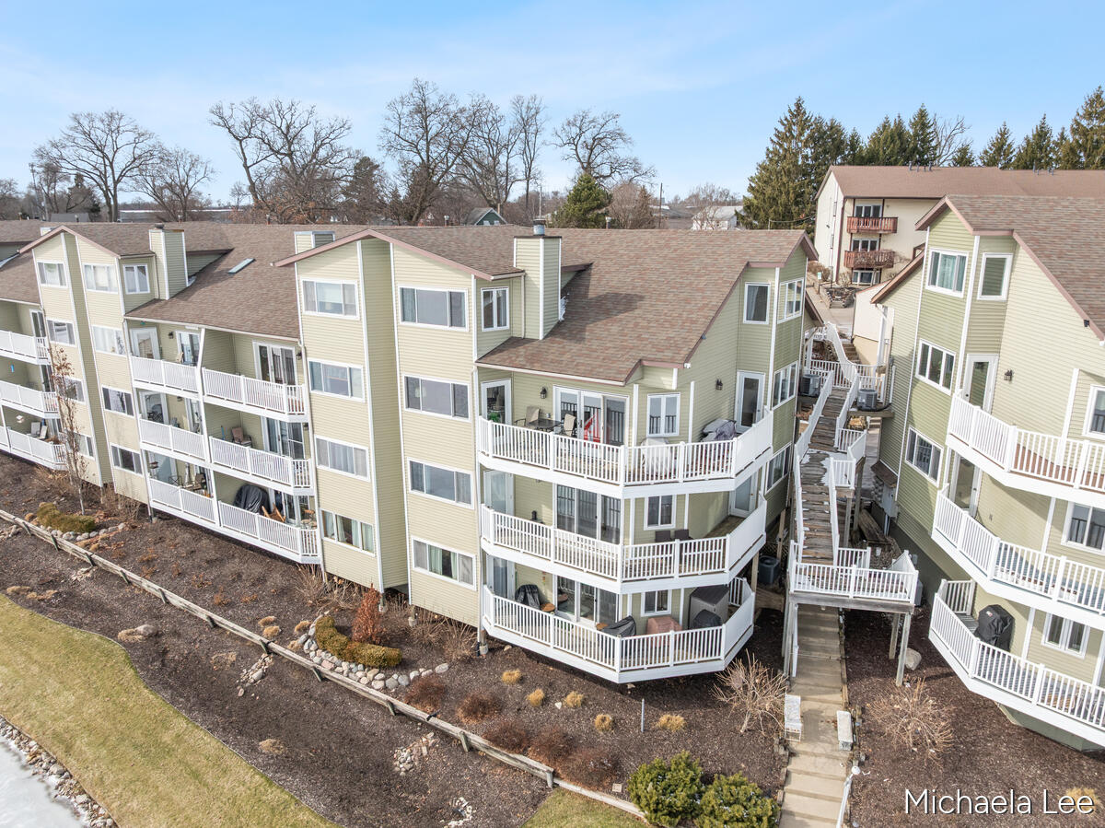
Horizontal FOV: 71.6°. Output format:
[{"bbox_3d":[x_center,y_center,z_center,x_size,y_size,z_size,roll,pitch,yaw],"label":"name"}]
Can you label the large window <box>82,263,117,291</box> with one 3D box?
[{"bbox_3d":[-19.915,-5.969,33.751,2.776,1.215,0.150,10,18,33],"label":"large window"}]

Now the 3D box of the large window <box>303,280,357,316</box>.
[{"bbox_3d":[-7.453,-3.870,25.639,2.698,1.172,0.150,10,18,33],"label":"large window"}]

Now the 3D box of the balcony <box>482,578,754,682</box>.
[{"bbox_3d":[2.254,6.438,24.040,8.514,1.405,4.429,-3,15,-11],"label":"balcony"}]

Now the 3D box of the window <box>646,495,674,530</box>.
[{"bbox_3d":[3.166,2.791,22.382,0.990,1.230,0.150,-3,15,-11],"label":"window"}]

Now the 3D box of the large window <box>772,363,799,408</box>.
[{"bbox_3d":[7.731,-0.955,25.404,0.150,1.200,2.384,10,18,33],"label":"large window"}]

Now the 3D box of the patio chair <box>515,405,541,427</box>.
[{"bbox_3d":[-0.815,0.488,23.826,0.620,1.170,0.700,9,17,31],"label":"patio chair"}]

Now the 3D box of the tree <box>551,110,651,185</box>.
[{"bbox_3d":[5.338,-24.718,84.512,11.800,16.703,11.800,0,14,0],"label":"tree"}]

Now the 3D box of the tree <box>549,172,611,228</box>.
[{"bbox_3d":[2.724,-19.417,77.568,5.917,9.758,5.621,0,15,2],"label":"tree"}]

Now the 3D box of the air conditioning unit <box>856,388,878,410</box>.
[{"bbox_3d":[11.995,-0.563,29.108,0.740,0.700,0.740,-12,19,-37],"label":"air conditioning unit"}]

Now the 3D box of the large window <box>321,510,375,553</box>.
[{"bbox_3d":[-7.453,4.296,27.871,2.771,1.215,0.150,10,18,33],"label":"large window"}]

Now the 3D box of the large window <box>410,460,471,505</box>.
[{"bbox_3d":[-3.594,2.210,24.584,2.698,1.172,0.150,10,18,33],"label":"large window"}]

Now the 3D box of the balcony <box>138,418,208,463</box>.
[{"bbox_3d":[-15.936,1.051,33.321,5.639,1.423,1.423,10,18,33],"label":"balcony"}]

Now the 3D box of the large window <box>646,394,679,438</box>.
[{"bbox_3d":[3.191,0.058,22.017,0.970,1.290,0.120,-3,15,-11],"label":"large window"}]

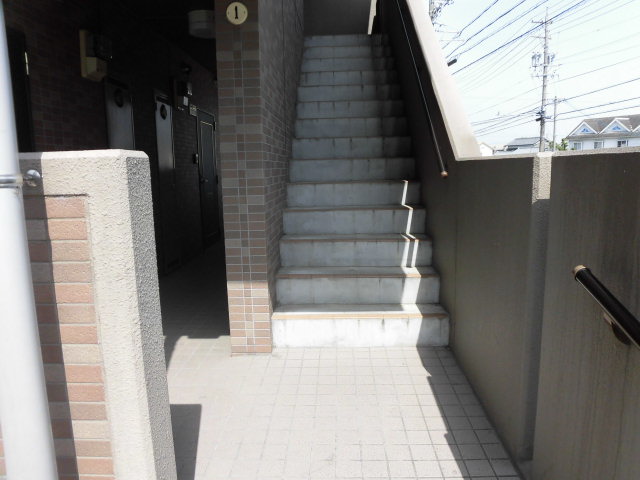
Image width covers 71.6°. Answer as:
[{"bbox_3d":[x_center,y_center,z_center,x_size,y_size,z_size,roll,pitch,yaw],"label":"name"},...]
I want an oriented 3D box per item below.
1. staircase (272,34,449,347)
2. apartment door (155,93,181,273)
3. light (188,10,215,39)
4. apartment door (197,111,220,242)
[{"bbox_3d":[0.300,-0.969,4.305,1.102,2.766,3.510,-1,10,3],"label":"staircase"},{"bbox_3d":[-1.718,-0.631,5.010,0.071,1.929,0.515,-1,10,3],"label":"apartment door"},{"bbox_3d":[-1.097,-2.069,4.271,0.333,0.170,0.333,-1,10,3],"label":"light"},{"bbox_3d":[-1.651,-0.915,6.610,0.071,1.949,0.899,-1,10,3],"label":"apartment door"}]

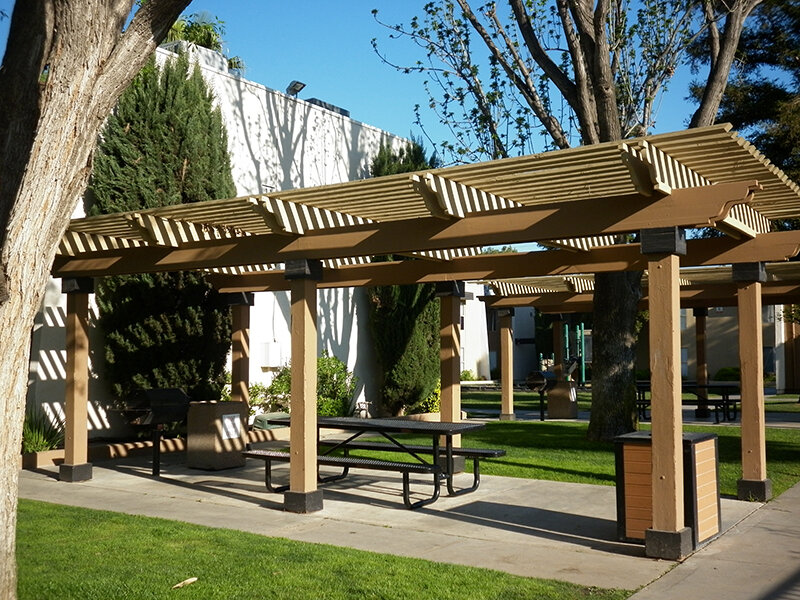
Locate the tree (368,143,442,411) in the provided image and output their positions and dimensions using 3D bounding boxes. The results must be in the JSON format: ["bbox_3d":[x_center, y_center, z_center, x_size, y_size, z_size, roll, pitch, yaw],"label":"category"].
[{"bbox_3d":[0.125,-0.605,20.481,1.650,6.466,1.700,0,-4,0],"label":"tree"}]

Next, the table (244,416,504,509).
[{"bbox_3d":[-0.296,1.770,10.103,2.496,0.763,1.508,-3,-4,33],"label":"table"}]

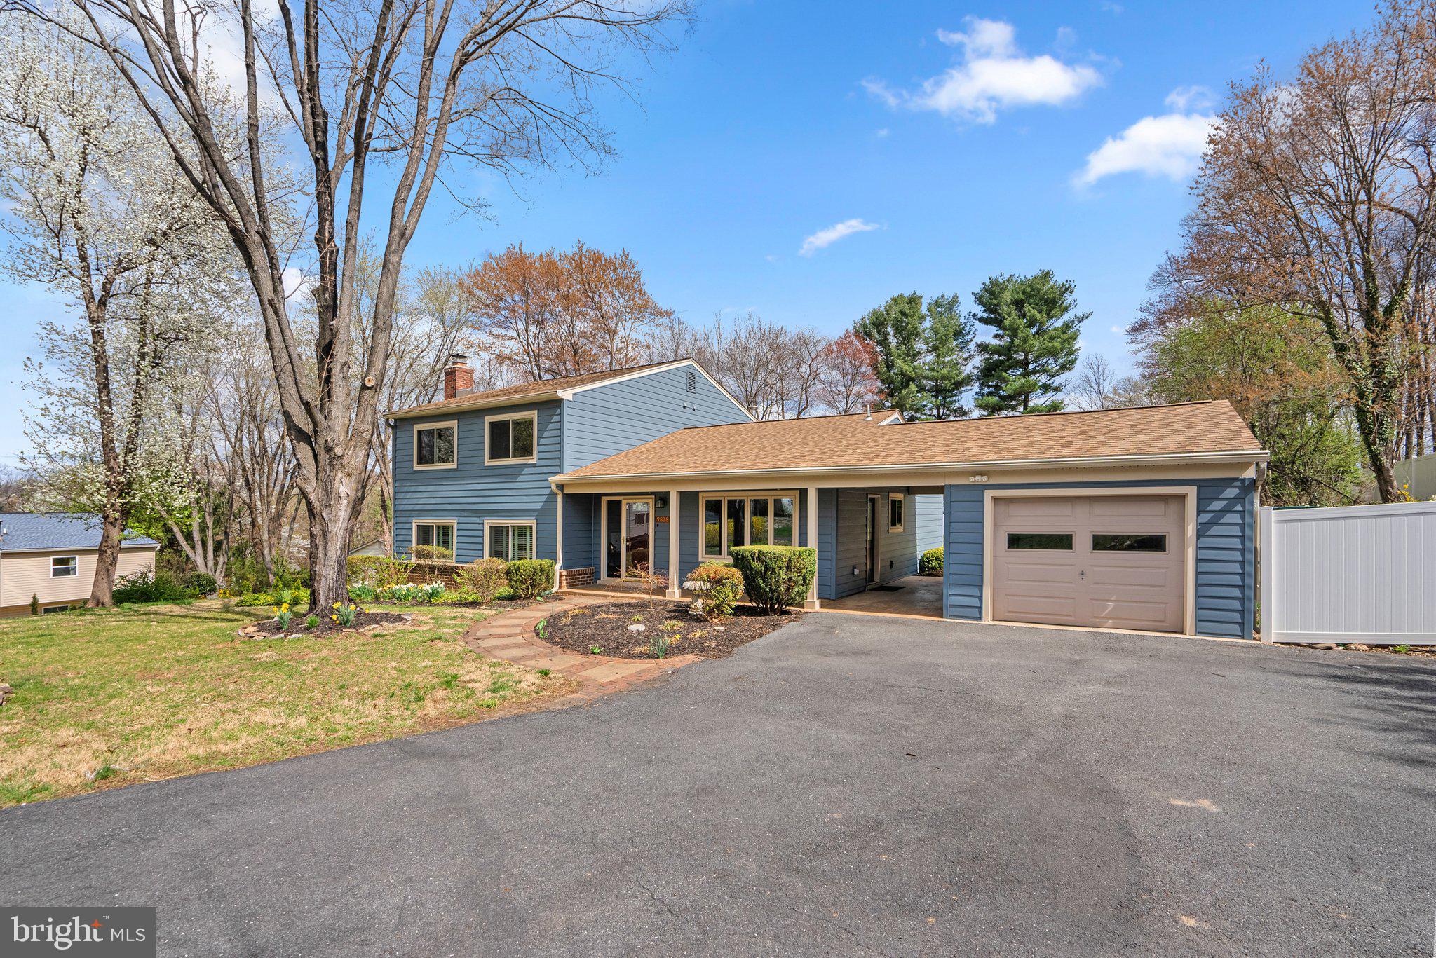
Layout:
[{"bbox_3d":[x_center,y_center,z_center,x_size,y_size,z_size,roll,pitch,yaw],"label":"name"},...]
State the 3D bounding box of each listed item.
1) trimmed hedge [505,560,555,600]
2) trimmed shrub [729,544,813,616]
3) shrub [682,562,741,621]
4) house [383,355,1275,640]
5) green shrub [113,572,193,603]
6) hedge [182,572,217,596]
[{"bbox_3d":[-4.402,2.373,15.000,1.150,0.950,1.100,-2,-3,31],"label":"trimmed hedge"},{"bbox_3d":[1.012,1.909,12.000,1.500,1.300,1.250,-2,-3,31],"label":"trimmed shrub"},{"bbox_3d":[-0.081,2.021,11.500,1.000,1.020,0.950,0,-3,0],"label":"shrub"},{"bbox_3d":[1.745,-0.558,19.117,20.700,7.200,12.000,-2,-3,31],"label":"house"},{"bbox_3d":[-16.105,3.119,18.200,2.100,0.950,1.500,-2,-3,31],"label":"green shrub"},{"bbox_3d":[-17.313,3.500,21.300,1.250,0.850,1.200,-2,-3,31],"label":"hedge"}]

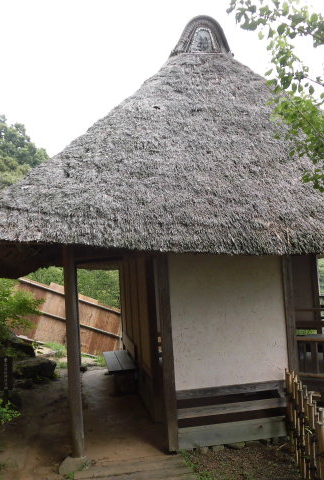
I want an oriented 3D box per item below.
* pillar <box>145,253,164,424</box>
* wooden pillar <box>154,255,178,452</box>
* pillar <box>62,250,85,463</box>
[{"bbox_3d":[-0.108,1.291,5.928,0.115,2.250,0.115,-3,-1,-10],"label":"pillar"},{"bbox_3d":[0.066,1.246,5.028,0.115,2.280,0.115,-3,-1,-10],"label":"wooden pillar"},{"bbox_3d":[-0.973,1.190,4.849,0.125,2.351,0.125,-3,-1,-10],"label":"pillar"}]

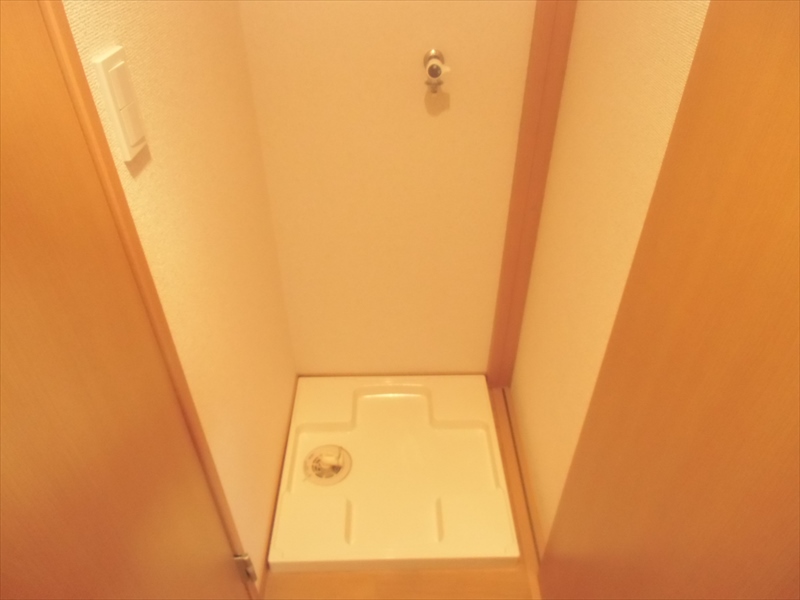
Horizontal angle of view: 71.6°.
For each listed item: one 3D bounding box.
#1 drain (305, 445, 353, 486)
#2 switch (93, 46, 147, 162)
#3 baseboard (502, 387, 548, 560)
[{"bbox_3d":[-0.215,0.492,1.648,0.145,0.030,0.145,-1,38,-1],"label":"drain"},{"bbox_3d":[-0.347,-0.244,0.694,0.012,0.120,0.070,-1,38,-1],"label":"switch"},{"bbox_3d":[0.376,0.475,1.682,0.022,0.065,0.620,-1,38,-1],"label":"baseboard"}]

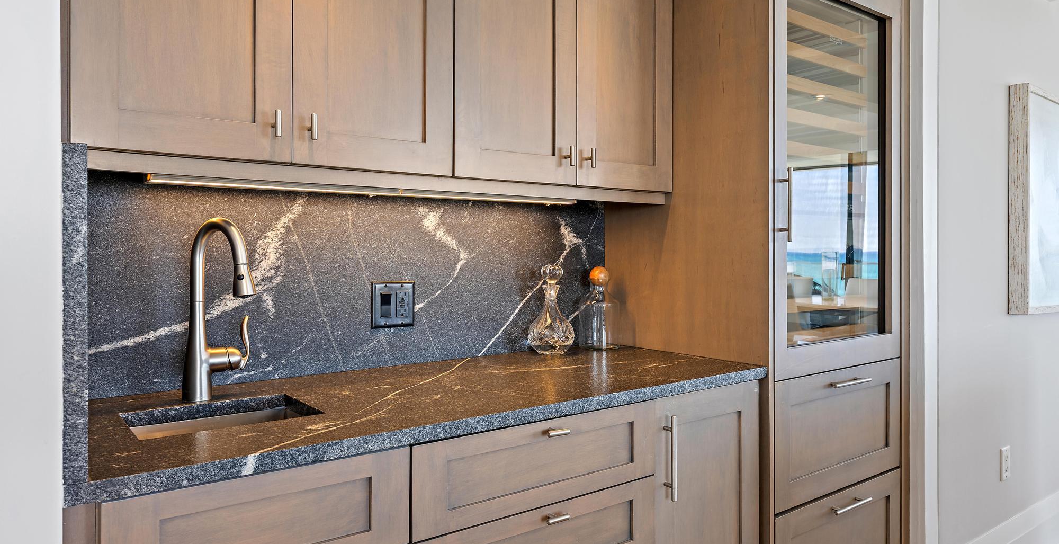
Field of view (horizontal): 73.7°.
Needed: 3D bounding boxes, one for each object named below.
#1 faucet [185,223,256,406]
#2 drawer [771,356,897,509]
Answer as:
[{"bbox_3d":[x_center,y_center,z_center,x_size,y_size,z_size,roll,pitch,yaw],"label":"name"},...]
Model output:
[{"bbox_3d":[-0.573,0.076,1.385,0.250,0.361,0.138,0,1,42],"label":"faucet"},{"bbox_3d":[0.795,0.451,2.178,0.671,0.345,0.420,-1,1,-37],"label":"drawer"}]

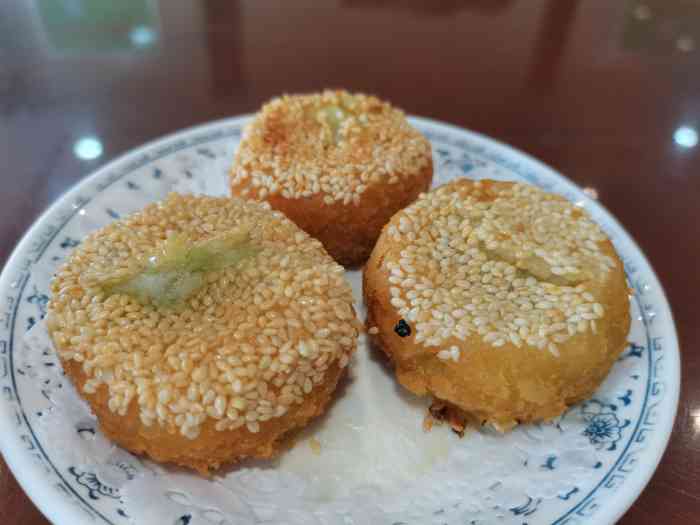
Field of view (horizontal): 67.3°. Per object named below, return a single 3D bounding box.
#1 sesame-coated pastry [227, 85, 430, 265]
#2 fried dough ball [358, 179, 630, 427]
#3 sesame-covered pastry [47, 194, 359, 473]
[{"bbox_3d":[-0.007,-0.033,0.196,0.070,0.041,0.070,3,42,0],"label":"sesame-coated pastry"},{"bbox_3d":[0.039,0.008,0.152,0.068,0.041,0.068,3,42,0],"label":"fried dough ball"},{"bbox_3d":[-0.037,0.015,0.144,0.076,0.037,0.076,3,42,0],"label":"sesame-covered pastry"}]

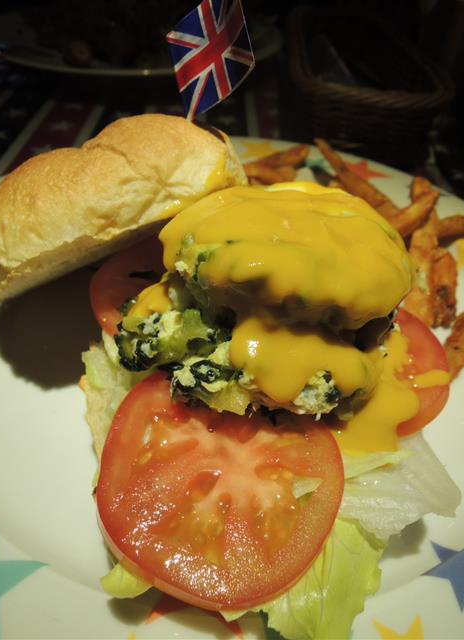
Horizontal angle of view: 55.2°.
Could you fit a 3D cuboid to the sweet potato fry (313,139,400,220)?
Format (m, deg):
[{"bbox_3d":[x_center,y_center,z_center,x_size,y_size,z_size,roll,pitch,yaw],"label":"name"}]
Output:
[{"bbox_3d":[0.074,-0.082,0.261,0.011,0.010,0.068,-26,65,-27],"label":"sweet potato fry"}]

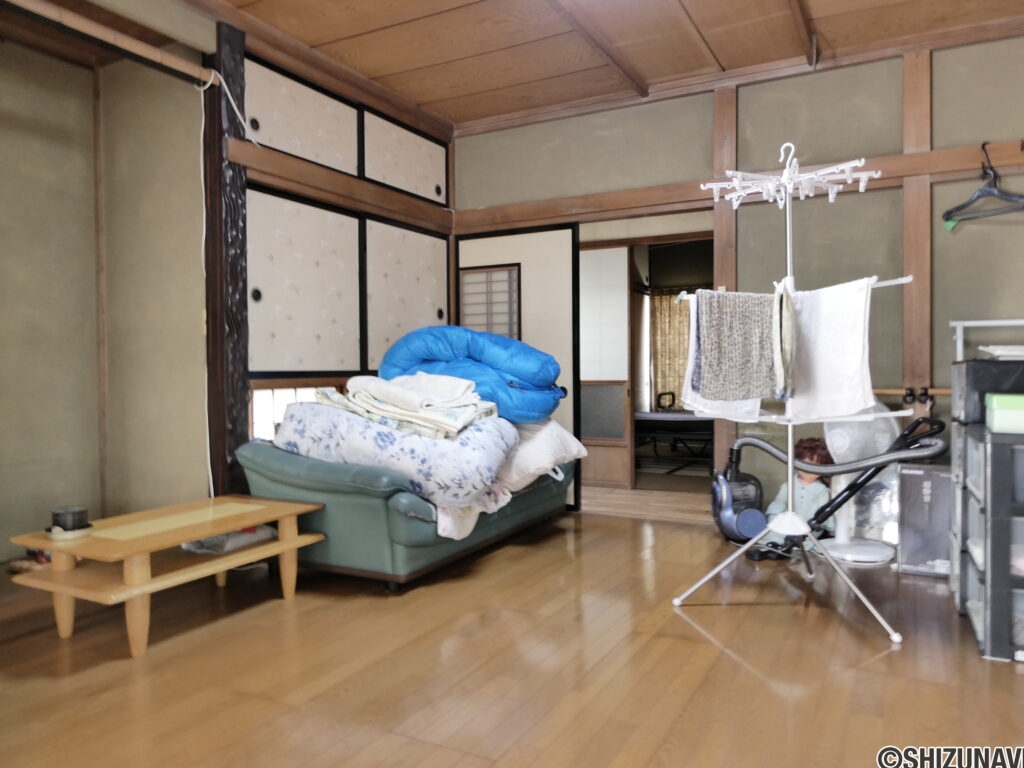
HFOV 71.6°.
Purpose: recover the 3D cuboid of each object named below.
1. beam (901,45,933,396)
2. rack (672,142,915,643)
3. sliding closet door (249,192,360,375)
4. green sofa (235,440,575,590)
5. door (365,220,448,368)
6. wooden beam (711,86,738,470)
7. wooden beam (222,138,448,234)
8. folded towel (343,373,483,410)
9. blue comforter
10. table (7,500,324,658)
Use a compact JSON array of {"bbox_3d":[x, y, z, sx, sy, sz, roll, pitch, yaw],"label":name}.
[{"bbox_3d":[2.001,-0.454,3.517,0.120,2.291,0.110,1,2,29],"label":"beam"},{"bbox_3d":[1.050,-0.034,2.712,0.856,1.734,0.800,1,2,29],"label":"rack"},{"bbox_3d":[-1.028,-0.490,3.631,0.028,0.903,0.862,1,2,29],"label":"sliding closet door"},{"bbox_3d":[-0.422,0.501,3.693,0.929,0.626,1.674,1,2,29],"label":"green sofa"},{"bbox_3d":[-0.636,-0.514,4.352,0.028,0.903,0.914,1,2,29],"label":"door"},{"bbox_3d":[1.191,-0.406,3.959,0.120,2.401,0.110,1,2,29],"label":"wooden beam"},{"bbox_3d":[-0.843,-1.040,3.938,0.078,0.156,1.794,1,2,29],"label":"wooden beam"},{"bbox_3d":[-0.472,0.021,3.295,0.515,0.138,0.368,1,2,29],"label":"folded towel"},{"bbox_3d":[-0.191,-0.065,3.810,0.754,0.478,0.626,1,2,29],"label":"blue comforter"},{"bbox_3d":[-1.209,0.675,2.610,0.547,0.354,0.879,1,2,29],"label":"table"}]

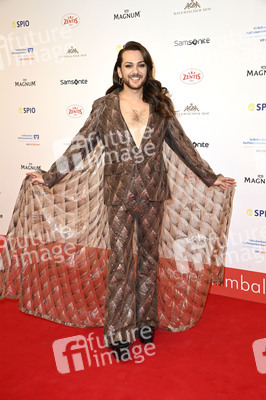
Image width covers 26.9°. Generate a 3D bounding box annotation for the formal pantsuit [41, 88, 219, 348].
[{"bbox_3d":[-0.008,0.111,3.288,1.056,1.514,0.420,-2,12,-4],"label":"formal pantsuit"}]

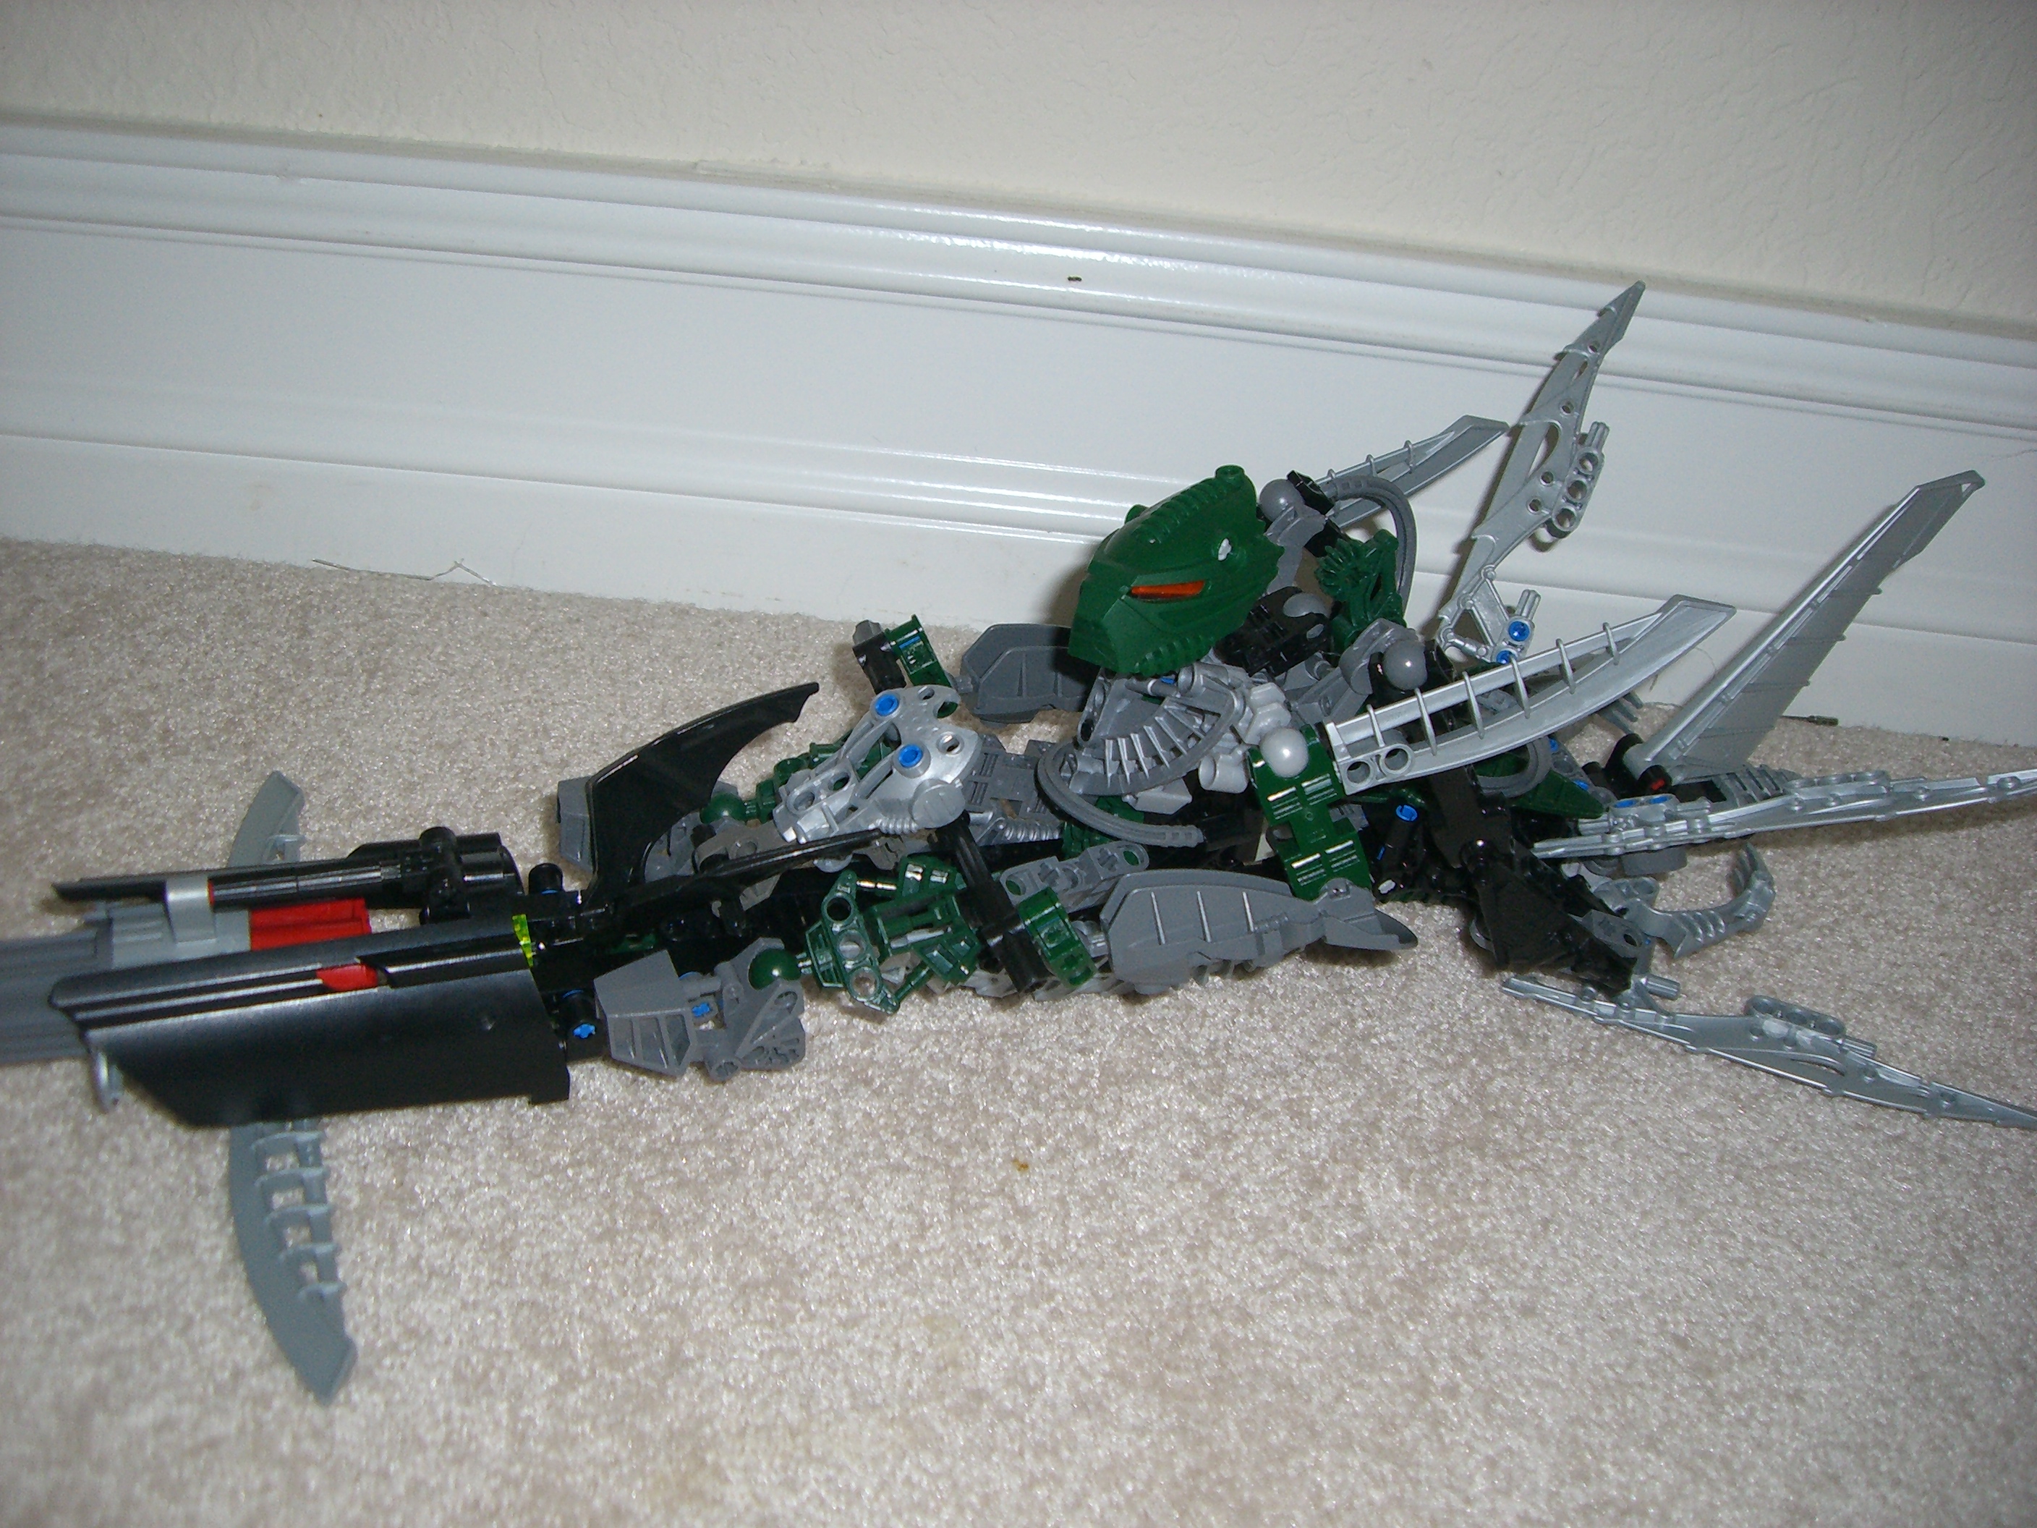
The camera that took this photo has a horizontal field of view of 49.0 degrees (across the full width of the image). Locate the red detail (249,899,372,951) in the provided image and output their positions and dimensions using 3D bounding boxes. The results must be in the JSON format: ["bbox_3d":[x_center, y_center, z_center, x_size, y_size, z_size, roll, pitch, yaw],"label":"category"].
[{"bbox_3d":[-0.134,0.031,0.424,0.024,0.012,0.013,-2,31,-13],"label":"red detail"}]

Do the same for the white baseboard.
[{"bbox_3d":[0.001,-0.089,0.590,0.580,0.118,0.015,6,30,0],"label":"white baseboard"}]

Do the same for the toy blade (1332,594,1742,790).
[{"bbox_3d":[0.106,-0.015,0.464,0.091,0.018,0.010,-20,11,-12],"label":"toy blade"}]

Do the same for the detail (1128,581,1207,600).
[{"bbox_3d":[0.031,-0.036,0.465,0.017,0.004,0.005,-6,1,12],"label":"detail"}]

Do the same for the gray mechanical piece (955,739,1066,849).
[{"bbox_3d":[-0.001,0.006,0.489,0.030,0.013,0.026,6,30,0],"label":"gray mechanical piece"}]

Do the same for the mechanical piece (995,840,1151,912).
[{"bbox_3d":[0.011,0.024,0.466,0.032,0.010,0.012,-8,31,-11],"label":"mechanical piece"}]

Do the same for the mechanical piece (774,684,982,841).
[{"bbox_3d":[-0.029,0.000,0.460,0.044,0.013,0.032,-28,70,-17],"label":"mechanical piece"}]

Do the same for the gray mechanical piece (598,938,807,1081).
[{"bbox_3d":[-0.062,0.049,0.437,0.040,0.019,0.021,6,30,0],"label":"gray mechanical piece"}]

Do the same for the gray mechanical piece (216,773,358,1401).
[{"bbox_3d":[-0.140,0.051,0.422,0.022,0.012,0.183,-5,32,-18],"label":"gray mechanical piece"}]

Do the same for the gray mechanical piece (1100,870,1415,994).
[{"bbox_3d":[0.050,0.035,0.468,0.064,0.019,0.016,1,31,-8],"label":"gray mechanical piece"}]

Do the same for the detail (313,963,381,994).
[{"bbox_3d":[-0.121,0.038,0.402,0.013,0.006,0.007,-2,31,-13],"label":"detail"}]

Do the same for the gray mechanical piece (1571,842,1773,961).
[{"bbox_3d":[0.148,0.031,0.505,0.043,0.014,0.027,6,30,0],"label":"gray mechanical piece"}]

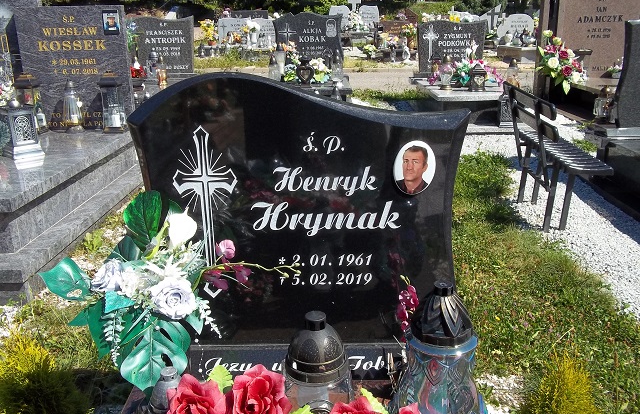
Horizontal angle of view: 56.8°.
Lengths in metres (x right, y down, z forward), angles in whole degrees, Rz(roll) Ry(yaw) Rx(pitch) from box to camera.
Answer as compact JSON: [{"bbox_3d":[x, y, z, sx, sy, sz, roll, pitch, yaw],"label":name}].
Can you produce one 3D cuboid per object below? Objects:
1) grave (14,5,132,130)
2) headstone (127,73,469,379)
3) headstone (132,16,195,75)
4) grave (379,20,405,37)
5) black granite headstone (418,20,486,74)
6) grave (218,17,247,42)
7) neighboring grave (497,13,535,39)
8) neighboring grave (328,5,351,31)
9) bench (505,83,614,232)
[{"bbox_3d":[-1.836,-1.039,4.459,0.843,0.905,0.090,-1,17,1],"label":"grave"},{"bbox_3d":[-0.046,0.051,1.355,0.752,0.694,0.140,-1,17,1],"label":"headstone"},{"bbox_3d":[-2.035,-2.135,7.797,0.775,0.726,0.110,-1,17,1],"label":"headstone"},{"bbox_3d":[1.650,-3.796,12.890,0.672,0.489,0.110,-1,17,1],"label":"grave"},{"bbox_3d":[1.726,-2.099,7.760,0.883,0.674,0.110,-1,17,1],"label":"black granite headstone"},{"bbox_3d":[-1.893,-3.879,13.118,0.675,0.572,0.110,-1,17,1],"label":"grave"},{"bbox_3d":[4.173,-3.798,12.648,0.785,0.623,0.110,-1,17,1],"label":"neighboring grave"},{"bbox_3d":[0.489,-4.528,14.144,0.524,0.544,0.110,-1,17,1],"label":"neighboring grave"},{"bbox_3d":[1.413,-0.311,3.666,0.366,0.804,0.984,-1,17,1],"label":"bench"}]

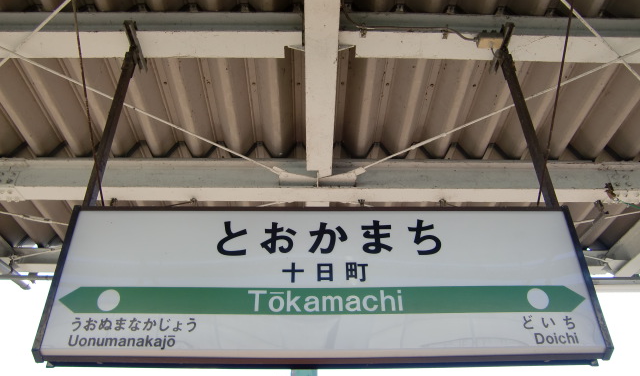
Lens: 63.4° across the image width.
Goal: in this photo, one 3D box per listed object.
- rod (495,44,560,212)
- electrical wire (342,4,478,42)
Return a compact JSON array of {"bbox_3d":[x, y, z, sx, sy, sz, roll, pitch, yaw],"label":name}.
[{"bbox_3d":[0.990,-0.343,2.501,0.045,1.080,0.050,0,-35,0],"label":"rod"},{"bbox_3d":[0.475,-0.881,2.769,0.740,0.210,0.090,0,-35,0],"label":"electrical wire"}]

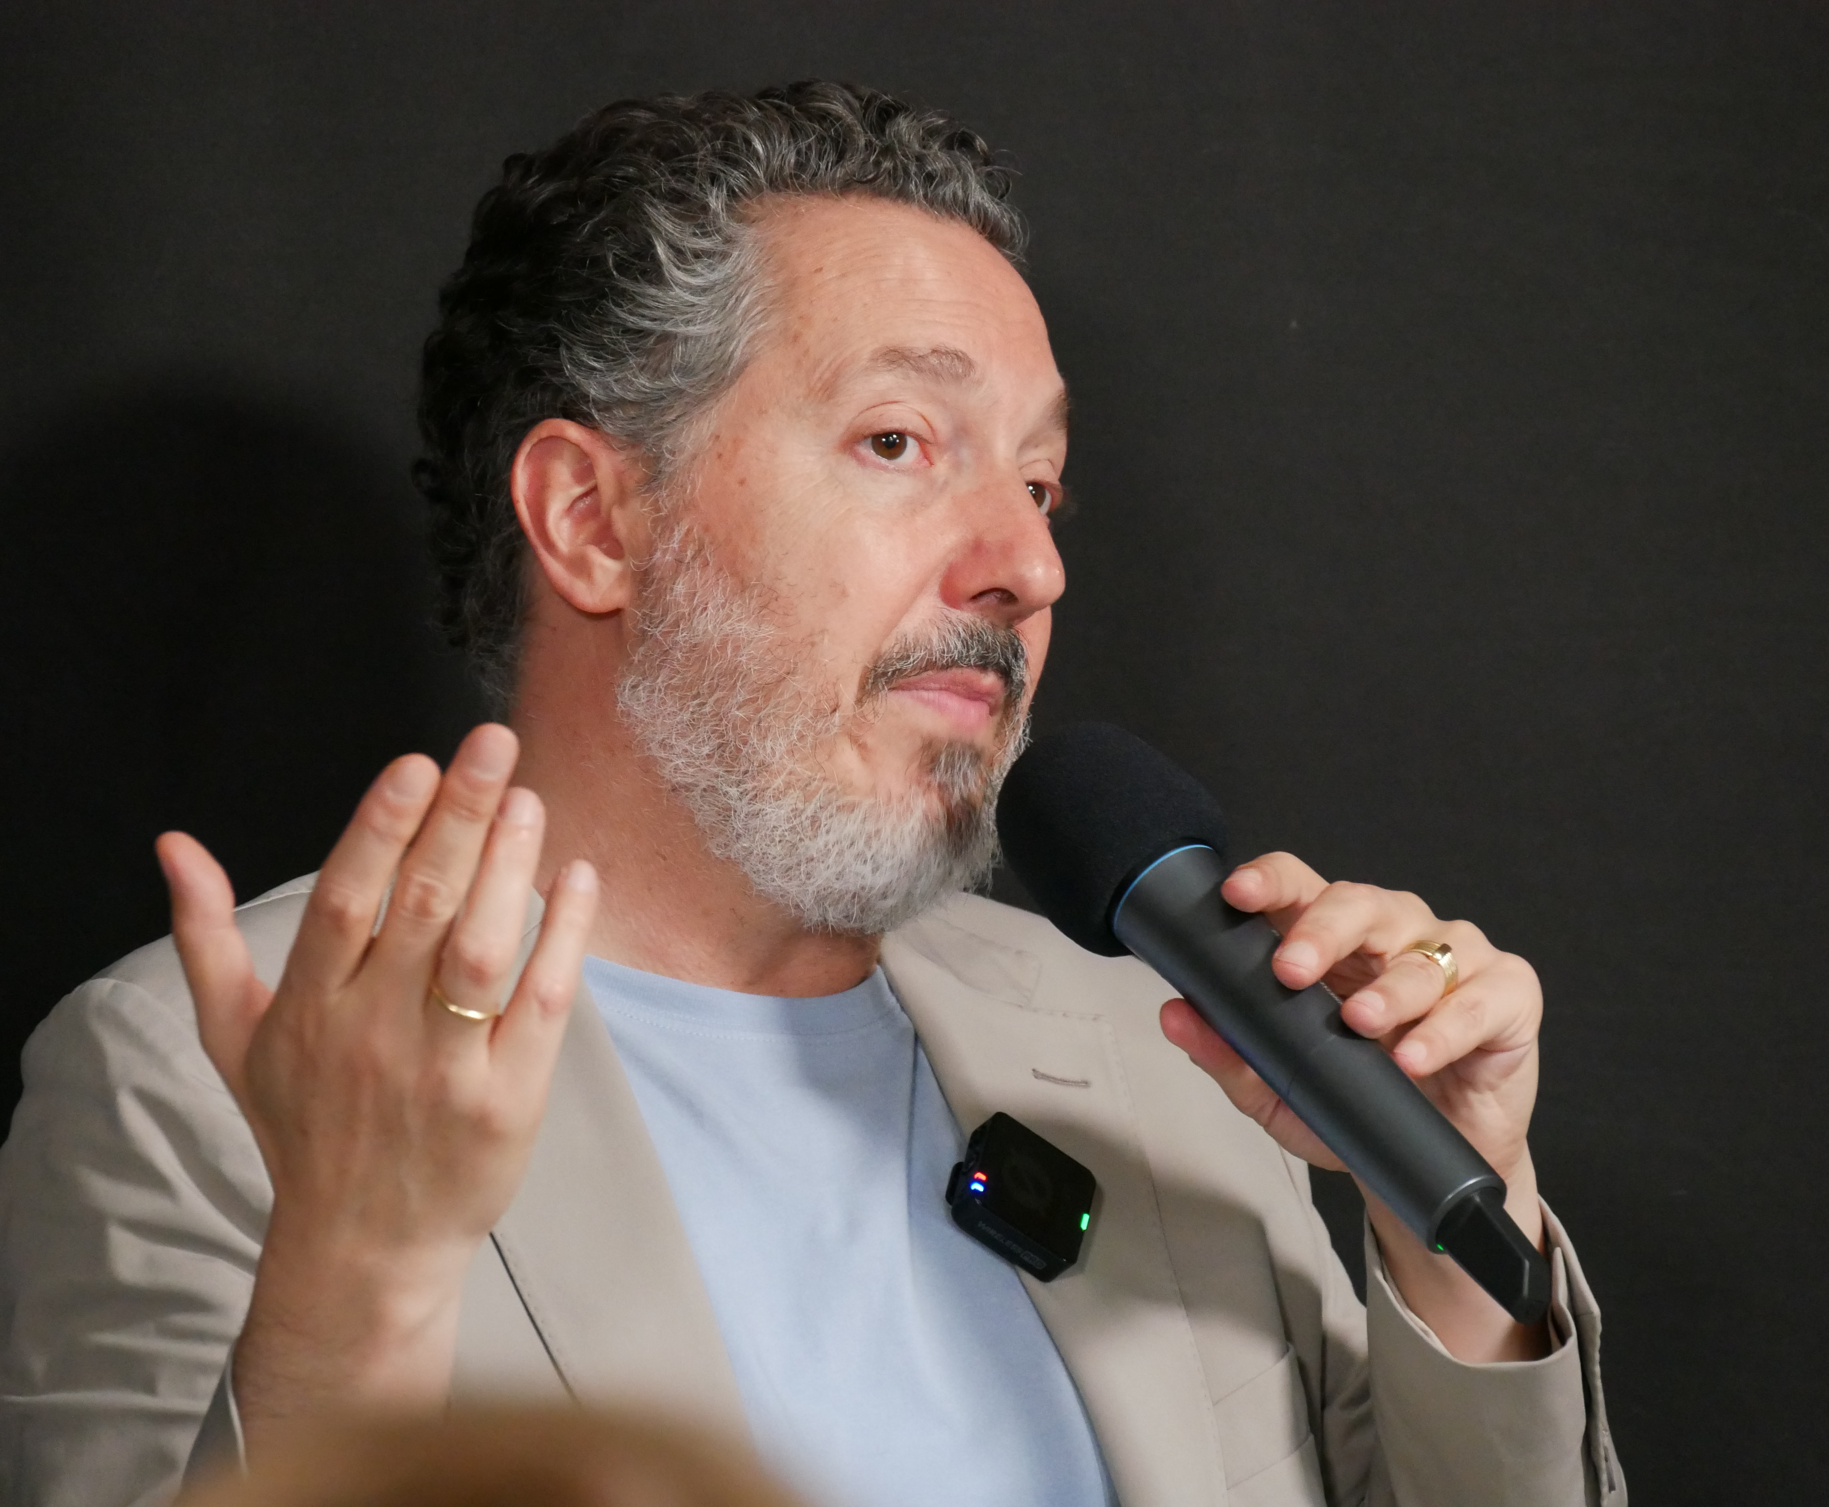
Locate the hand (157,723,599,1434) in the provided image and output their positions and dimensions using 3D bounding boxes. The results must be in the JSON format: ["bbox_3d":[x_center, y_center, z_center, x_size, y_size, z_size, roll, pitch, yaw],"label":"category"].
[{"bbox_3d":[-0.172,0.104,5.200,0.141,0.230,0.088,6,12,-1],"label":"hand"}]

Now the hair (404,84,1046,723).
[{"bbox_3d":[-0.059,-0.111,5.480,0.183,0.217,0.213,12,-14,-43],"label":"hair"}]

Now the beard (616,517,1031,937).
[{"bbox_3d":[-0.012,-0.013,5.410,0.152,0.138,0.113,12,-14,-43],"label":"beard"}]

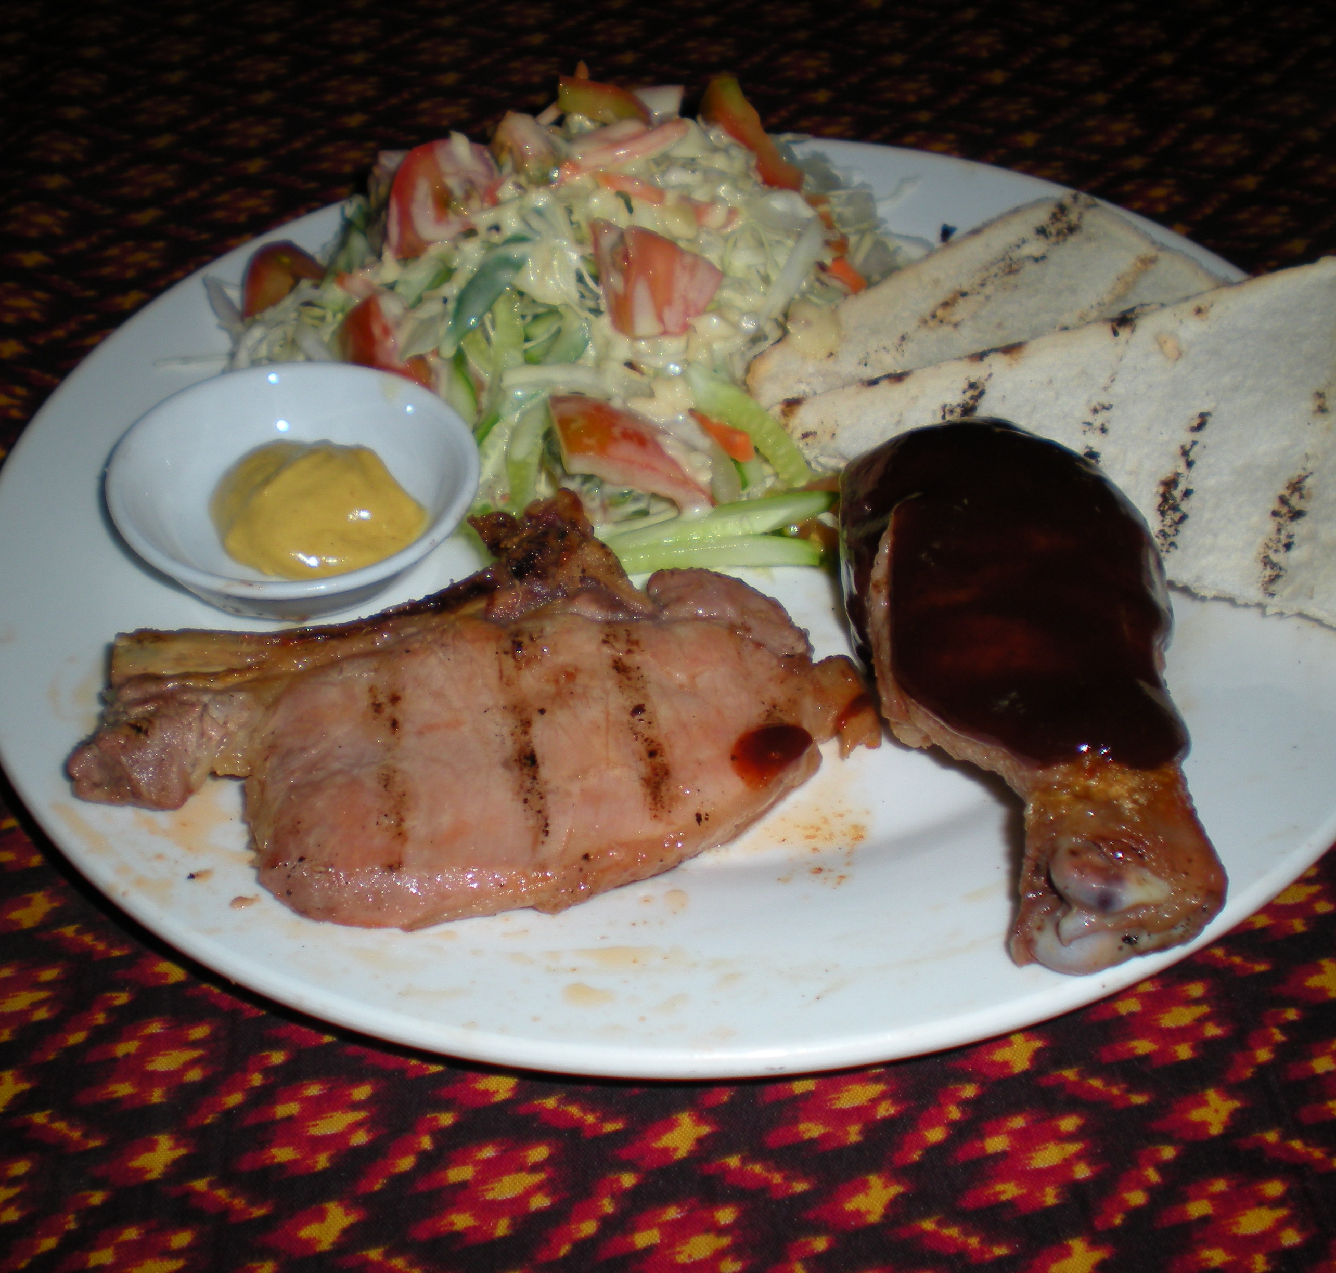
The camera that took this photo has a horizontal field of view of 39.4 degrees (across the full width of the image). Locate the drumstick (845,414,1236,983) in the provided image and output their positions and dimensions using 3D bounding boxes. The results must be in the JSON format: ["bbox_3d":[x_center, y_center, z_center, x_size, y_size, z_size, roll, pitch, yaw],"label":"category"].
[{"bbox_3d":[0.061,0.005,0.317,0.056,0.046,0.121,-7,43,-5],"label":"drumstick"}]

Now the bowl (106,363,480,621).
[{"bbox_3d":[-0.073,-0.024,0.369,0.072,0.022,0.072,2,45,-2],"label":"bowl"}]

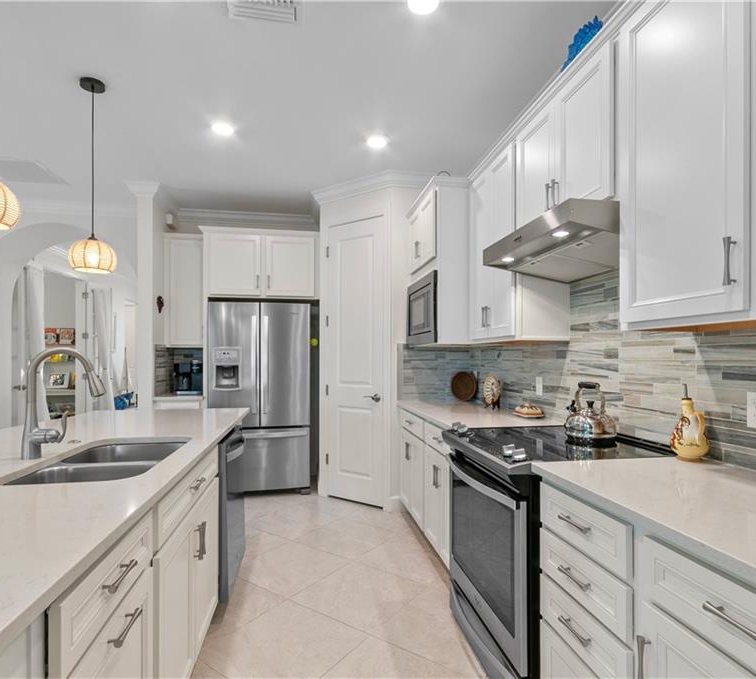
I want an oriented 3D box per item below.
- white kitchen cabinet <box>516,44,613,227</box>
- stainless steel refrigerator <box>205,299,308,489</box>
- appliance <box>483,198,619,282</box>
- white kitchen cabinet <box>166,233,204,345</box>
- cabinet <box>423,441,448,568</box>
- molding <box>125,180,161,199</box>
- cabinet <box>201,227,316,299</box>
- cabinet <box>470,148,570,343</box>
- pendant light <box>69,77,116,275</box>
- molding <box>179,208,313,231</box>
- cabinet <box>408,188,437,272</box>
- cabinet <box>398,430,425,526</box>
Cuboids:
[{"bbox_3d":[0.972,-0.806,1.970,0.325,0.588,0.745,0,-2,-10],"label":"white kitchen cabinet"},{"bbox_3d":[-1.145,0.554,4.258,0.920,1.790,0.720,0,-2,-10],"label":"stainless steel refrigerator"},{"bbox_3d":[0.876,-0.410,1.956,0.500,0.165,0.757,0,-2,-10],"label":"appliance"},{"bbox_3d":[-1.853,-0.462,4.245,0.430,1.097,0.330,0,-2,-10],"label":"white kitchen cabinet"},{"bbox_3d":[0.639,0.970,2.599,0.580,0.602,0.592,0,-2,-10],"label":"cabinet"},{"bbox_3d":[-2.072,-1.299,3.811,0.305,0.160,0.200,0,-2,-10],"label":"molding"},{"bbox_3d":[-1.109,-0.679,4.146,1.017,0.640,0.610,0,-2,-10],"label":"cabinet"},{"bbox_3d":[0.850,-0.528,2.671,0.325,1.088,0.650,0,-2,-10],"label":"cabinet"},{"bbox_3d":[-1.528,-0.870,2.279,0.220,1.011,0.220,0,-2,-10],"label":"pendant light"},{"bbox_3d":[-1.342,-1.246,4.380,1.367,0.120,0.100,0,-2,-10],"label":"molding"},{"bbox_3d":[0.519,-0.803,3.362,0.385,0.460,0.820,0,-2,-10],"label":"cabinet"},{"bbox_3d":[0.536,0.996,3.201,0.580,0.602,0.631,0,-2,-10],"label":"cabinet"}]

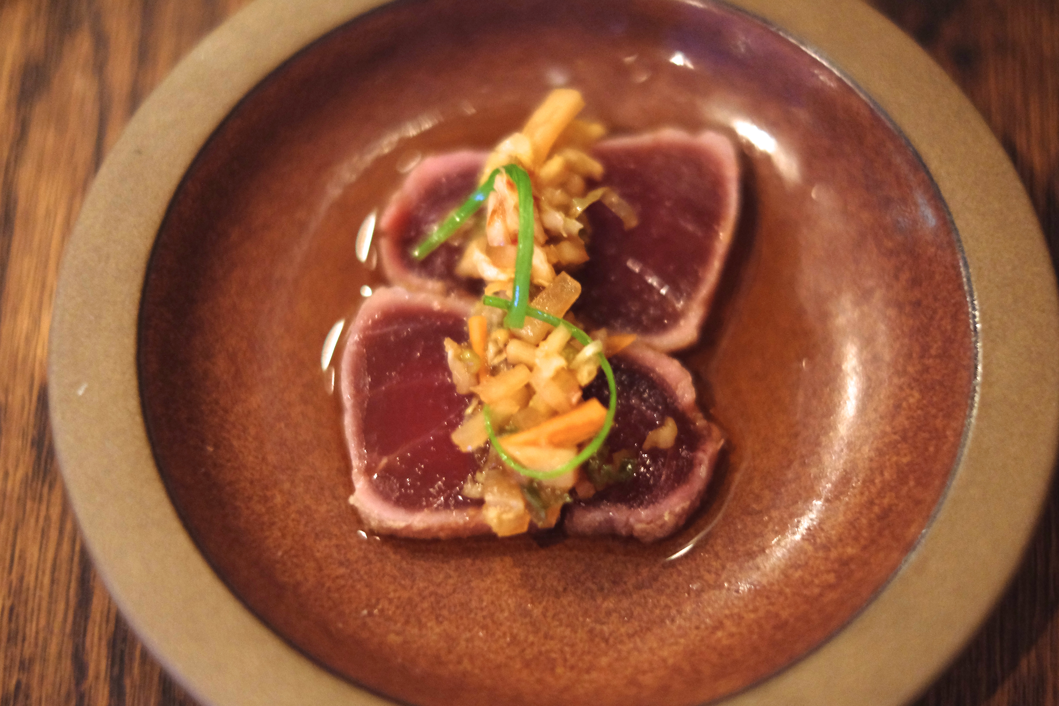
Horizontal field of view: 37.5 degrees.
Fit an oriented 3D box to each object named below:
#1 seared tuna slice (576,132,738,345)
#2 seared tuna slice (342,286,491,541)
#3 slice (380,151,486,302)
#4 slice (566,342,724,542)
[{"bbox_3d":[0.026,-0.028,0.377,0.045,0.012,0.054,0,66,0],"label":"seared tuna slice"},{"bbox_3d":[-0.021,0.013,0.358,0.040,0.013,0.057,0,66,0],"label":"seared tuna slice"},{"bbox_3d":[-0.020,-0.031,0.379,0.031,0.011,0.035,0,66,0],"label":"slice"},{"bbox_3d":[0.024,0.020,0.355,0.038,0.013,0.044,0,66,0],"label":"slice"}]

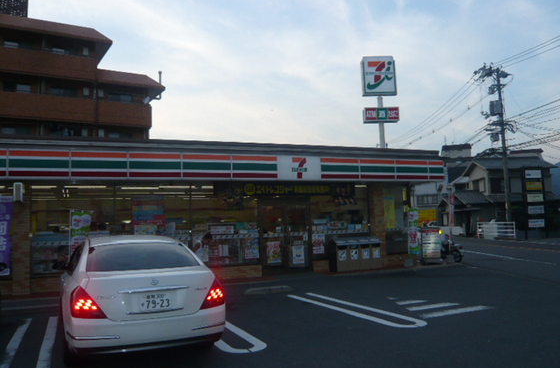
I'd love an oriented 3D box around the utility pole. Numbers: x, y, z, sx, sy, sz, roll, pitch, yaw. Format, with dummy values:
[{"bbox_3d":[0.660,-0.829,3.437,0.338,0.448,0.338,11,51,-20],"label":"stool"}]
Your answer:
[{"bbox_3d":[16.305,-2.540,33.745,2.600,12.900,1.300,-2,-5,0],"label":"utility pole"}]

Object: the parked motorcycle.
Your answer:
[{"bbox_3d":[5.860,2.185,15.800,0.680,1.050,1.850,-1,-5,-10],"label":"parked motorcycle"}]

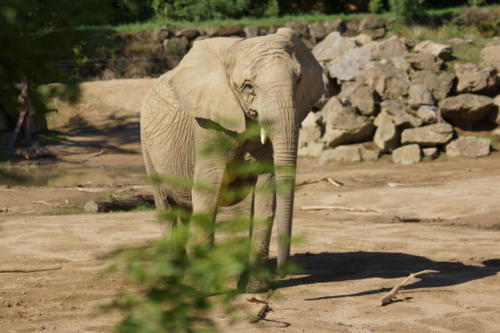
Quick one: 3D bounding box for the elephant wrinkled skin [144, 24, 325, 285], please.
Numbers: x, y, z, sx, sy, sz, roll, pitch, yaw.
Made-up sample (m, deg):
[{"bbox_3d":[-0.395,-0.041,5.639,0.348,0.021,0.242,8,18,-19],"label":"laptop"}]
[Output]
[{"bbox_3d":[-0.290,-0.239,22.990,1.600,2.550,2.950,-4,11,-21],"label":"elephant wrinkled skin"}]

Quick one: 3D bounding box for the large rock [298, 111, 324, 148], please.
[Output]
[{"bbox_3d":[1.095,-0.674,40.800,0.520,0.660,0.500,0,4,0],"label":"large rock"}]

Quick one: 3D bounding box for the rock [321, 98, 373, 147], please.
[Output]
[{"bbox_3d":[1.834,-0.828,41.000,1.010,0.930,0.850,0,4,0],"label":"rock"}]

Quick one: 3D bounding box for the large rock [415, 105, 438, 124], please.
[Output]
[{"bbox_3d":[3.385,-0.997,41.800,0.460,0.372,0.420,0,5,0],"label":"large rock"}]

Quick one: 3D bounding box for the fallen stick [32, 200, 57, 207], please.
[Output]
[{"bbox_3d":[-2.715,0.489,28.800,0.420,0.050,0.100,4,7,38],"label":"fallen stick"}]

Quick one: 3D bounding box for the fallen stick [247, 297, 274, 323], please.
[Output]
[{"bbox_3d":[0.087,1.312,20.000,0.240,0.220,0.200,0,4,0],"label":"fallen stick"}]

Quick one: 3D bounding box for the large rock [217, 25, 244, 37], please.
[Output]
[{"bbox_3d":[-0.404,-2.820,45.200,0.580,0.250,0.420,0,6,0],"label":"large rock"}]

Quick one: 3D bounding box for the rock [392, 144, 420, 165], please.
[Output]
[{"bbox_3d":[2.470,-0.189,34.400,0.430,0.310,0.360,0,6,0],"label":"rock"}]

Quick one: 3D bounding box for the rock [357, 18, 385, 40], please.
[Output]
[{"bbox_3d":[2.592,-2.923,46.500,0.640,0.455,0.550,0,5,0],"label":"rock"}]

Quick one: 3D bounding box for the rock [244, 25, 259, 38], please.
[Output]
[{"bbox_3d":[0.027,-2.437,39.500,0.270,0.250,0.270,0,7,0],"label":"rock"}]

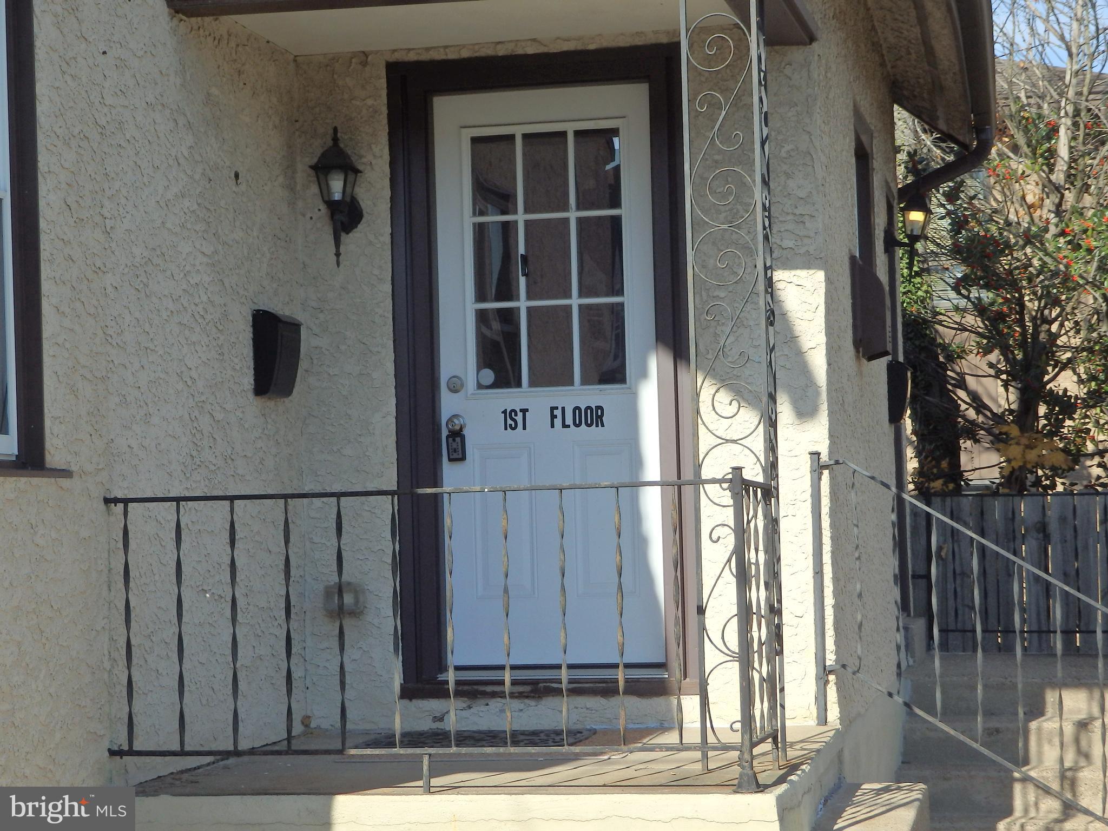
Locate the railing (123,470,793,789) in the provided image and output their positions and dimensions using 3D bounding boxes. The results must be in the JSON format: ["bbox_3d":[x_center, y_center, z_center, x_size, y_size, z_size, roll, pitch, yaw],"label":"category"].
[{"bbox_3d":[-0.286,0.593,5.868,1.780,0.835,0.540,-2,-3,11],"label":"railing"}]

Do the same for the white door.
[{"bbox_3d":[-0.017,-0.143,7.447,0.800,2.030,0.050,-2,-3,11],"label":"white door"}]

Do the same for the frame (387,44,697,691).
[{"bbox_3d":[-0.039,-0.150,7.385,1.050,2.245,0.150,-2,-3,11],"label":"frame"}]

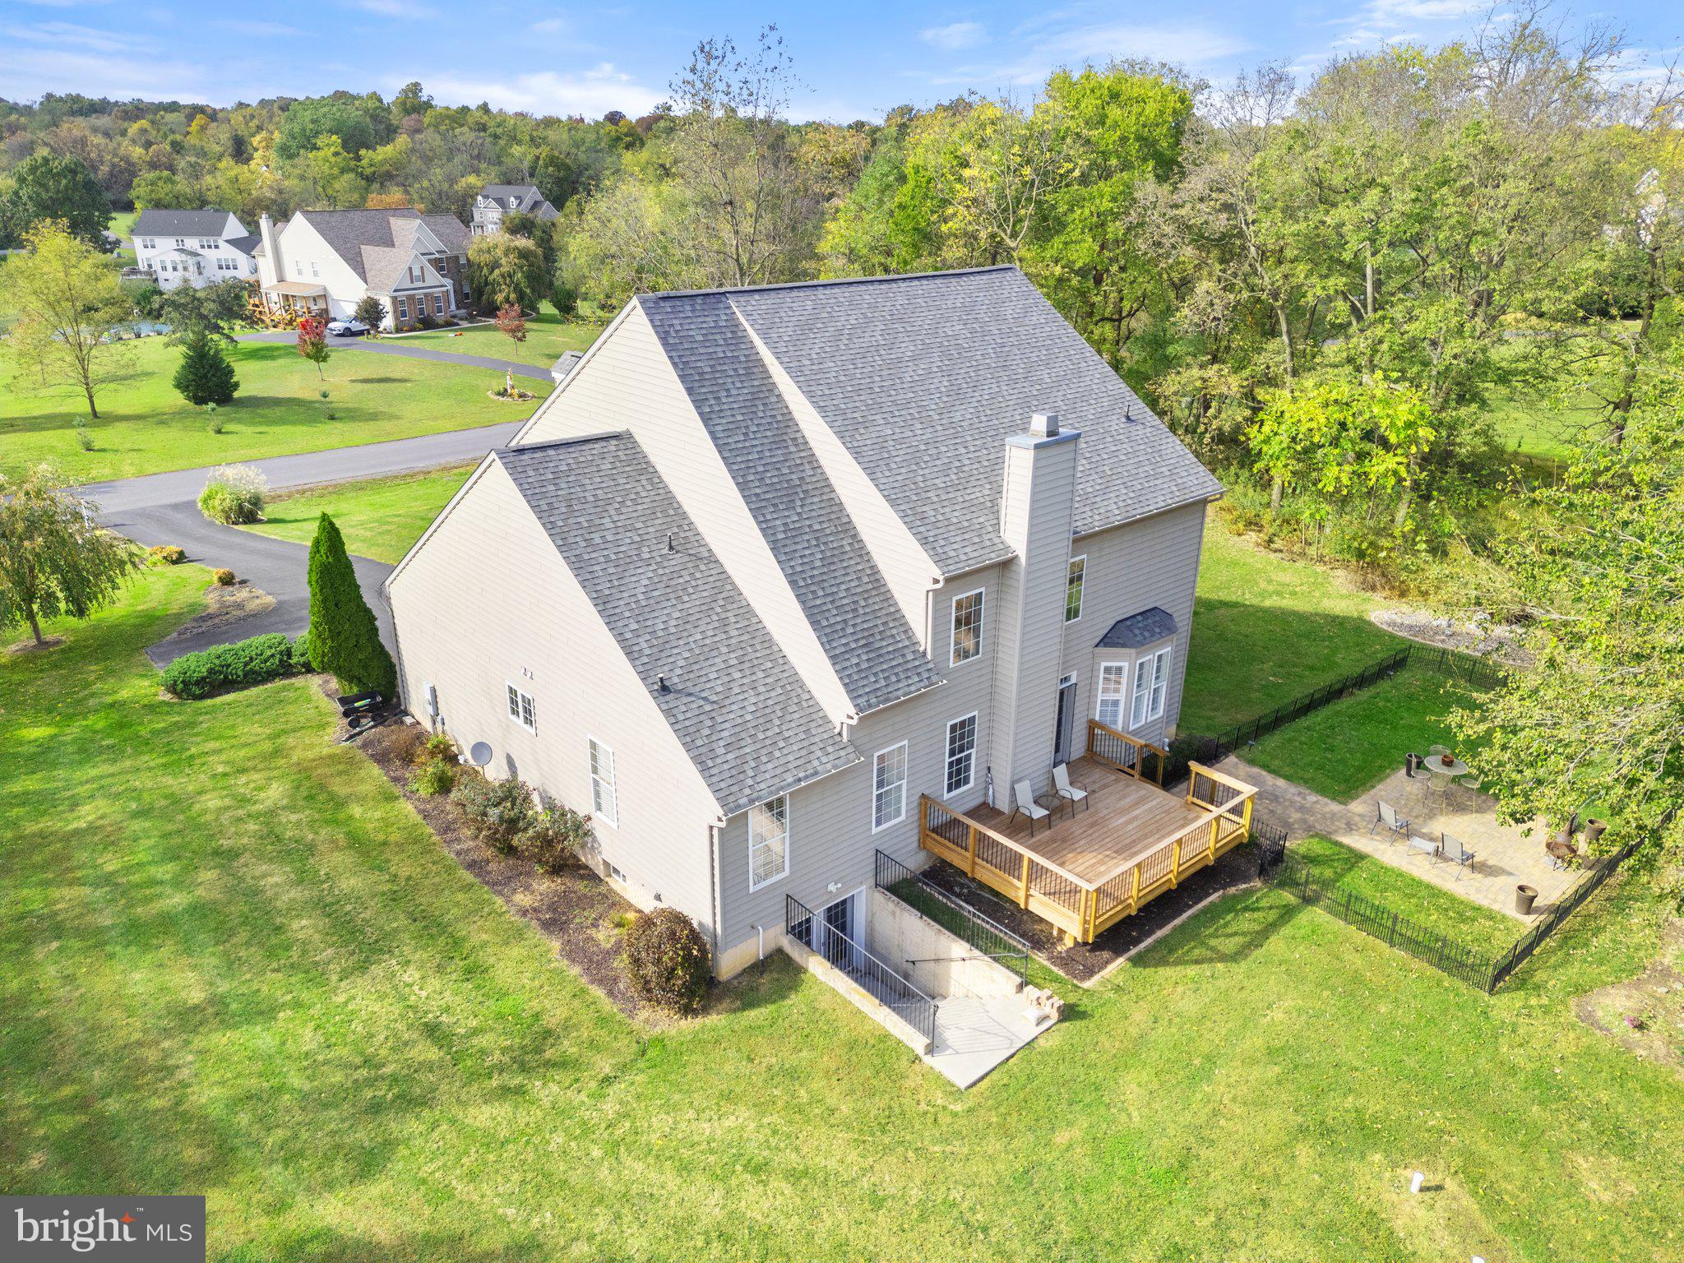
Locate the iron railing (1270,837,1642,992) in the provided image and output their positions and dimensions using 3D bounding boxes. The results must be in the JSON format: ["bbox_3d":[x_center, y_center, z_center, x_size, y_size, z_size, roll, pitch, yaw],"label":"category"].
[{"bbox_3d":[12.435,4.412,23.685,7.050,0.780,4.600,-18,29,-38],"label":"iron railing"}]

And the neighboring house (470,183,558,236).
[{"bbox_3d":[-77.740,-99.502,277.439,17.300,11.700,12.500,8,23,18],"label":"neighboring house"}]

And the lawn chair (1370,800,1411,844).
[{"bbox_3d":[11.645,3.990,24.624,0.650,0.830,0.580,-10,24,-24],"label":"lawn chair"}]

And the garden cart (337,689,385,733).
[{"bbox_3d":[-11.912,1.961,28.956,1.100,0.620,0.600,-18,29,-38],"label":"garden cart"}]

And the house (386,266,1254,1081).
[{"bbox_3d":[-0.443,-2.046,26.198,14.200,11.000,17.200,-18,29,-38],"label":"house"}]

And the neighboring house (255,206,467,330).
[{"bbox_3d":[-42.756,-34.462,109.102,22.500,9.400,15.700,17,27,34],"label":"neighboring house"}]

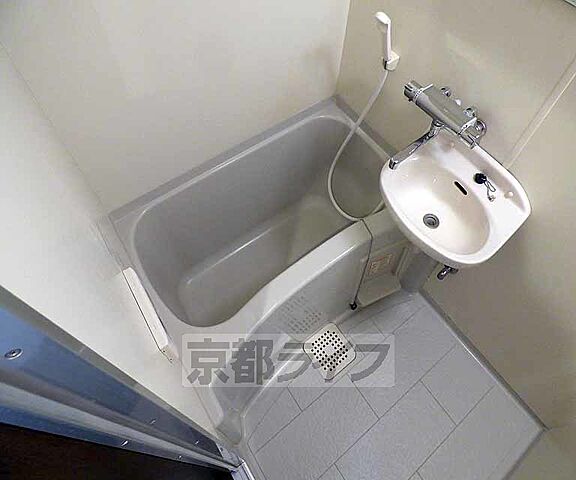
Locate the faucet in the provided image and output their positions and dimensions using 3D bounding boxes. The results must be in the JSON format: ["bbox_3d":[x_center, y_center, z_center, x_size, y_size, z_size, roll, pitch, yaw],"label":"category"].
[{"bbox_3d":[0.371,-0.314,0.959,0.300,0.092,0.280,-35,66,-22],"label":"faucet"}]

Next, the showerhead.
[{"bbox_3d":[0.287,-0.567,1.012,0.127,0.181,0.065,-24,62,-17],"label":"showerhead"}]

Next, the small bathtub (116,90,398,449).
[{"bbox_3d":[0.003,0.069,1.361,0.986,0.577,0.706,-31,65,-20],"label":"small bathtub"}]

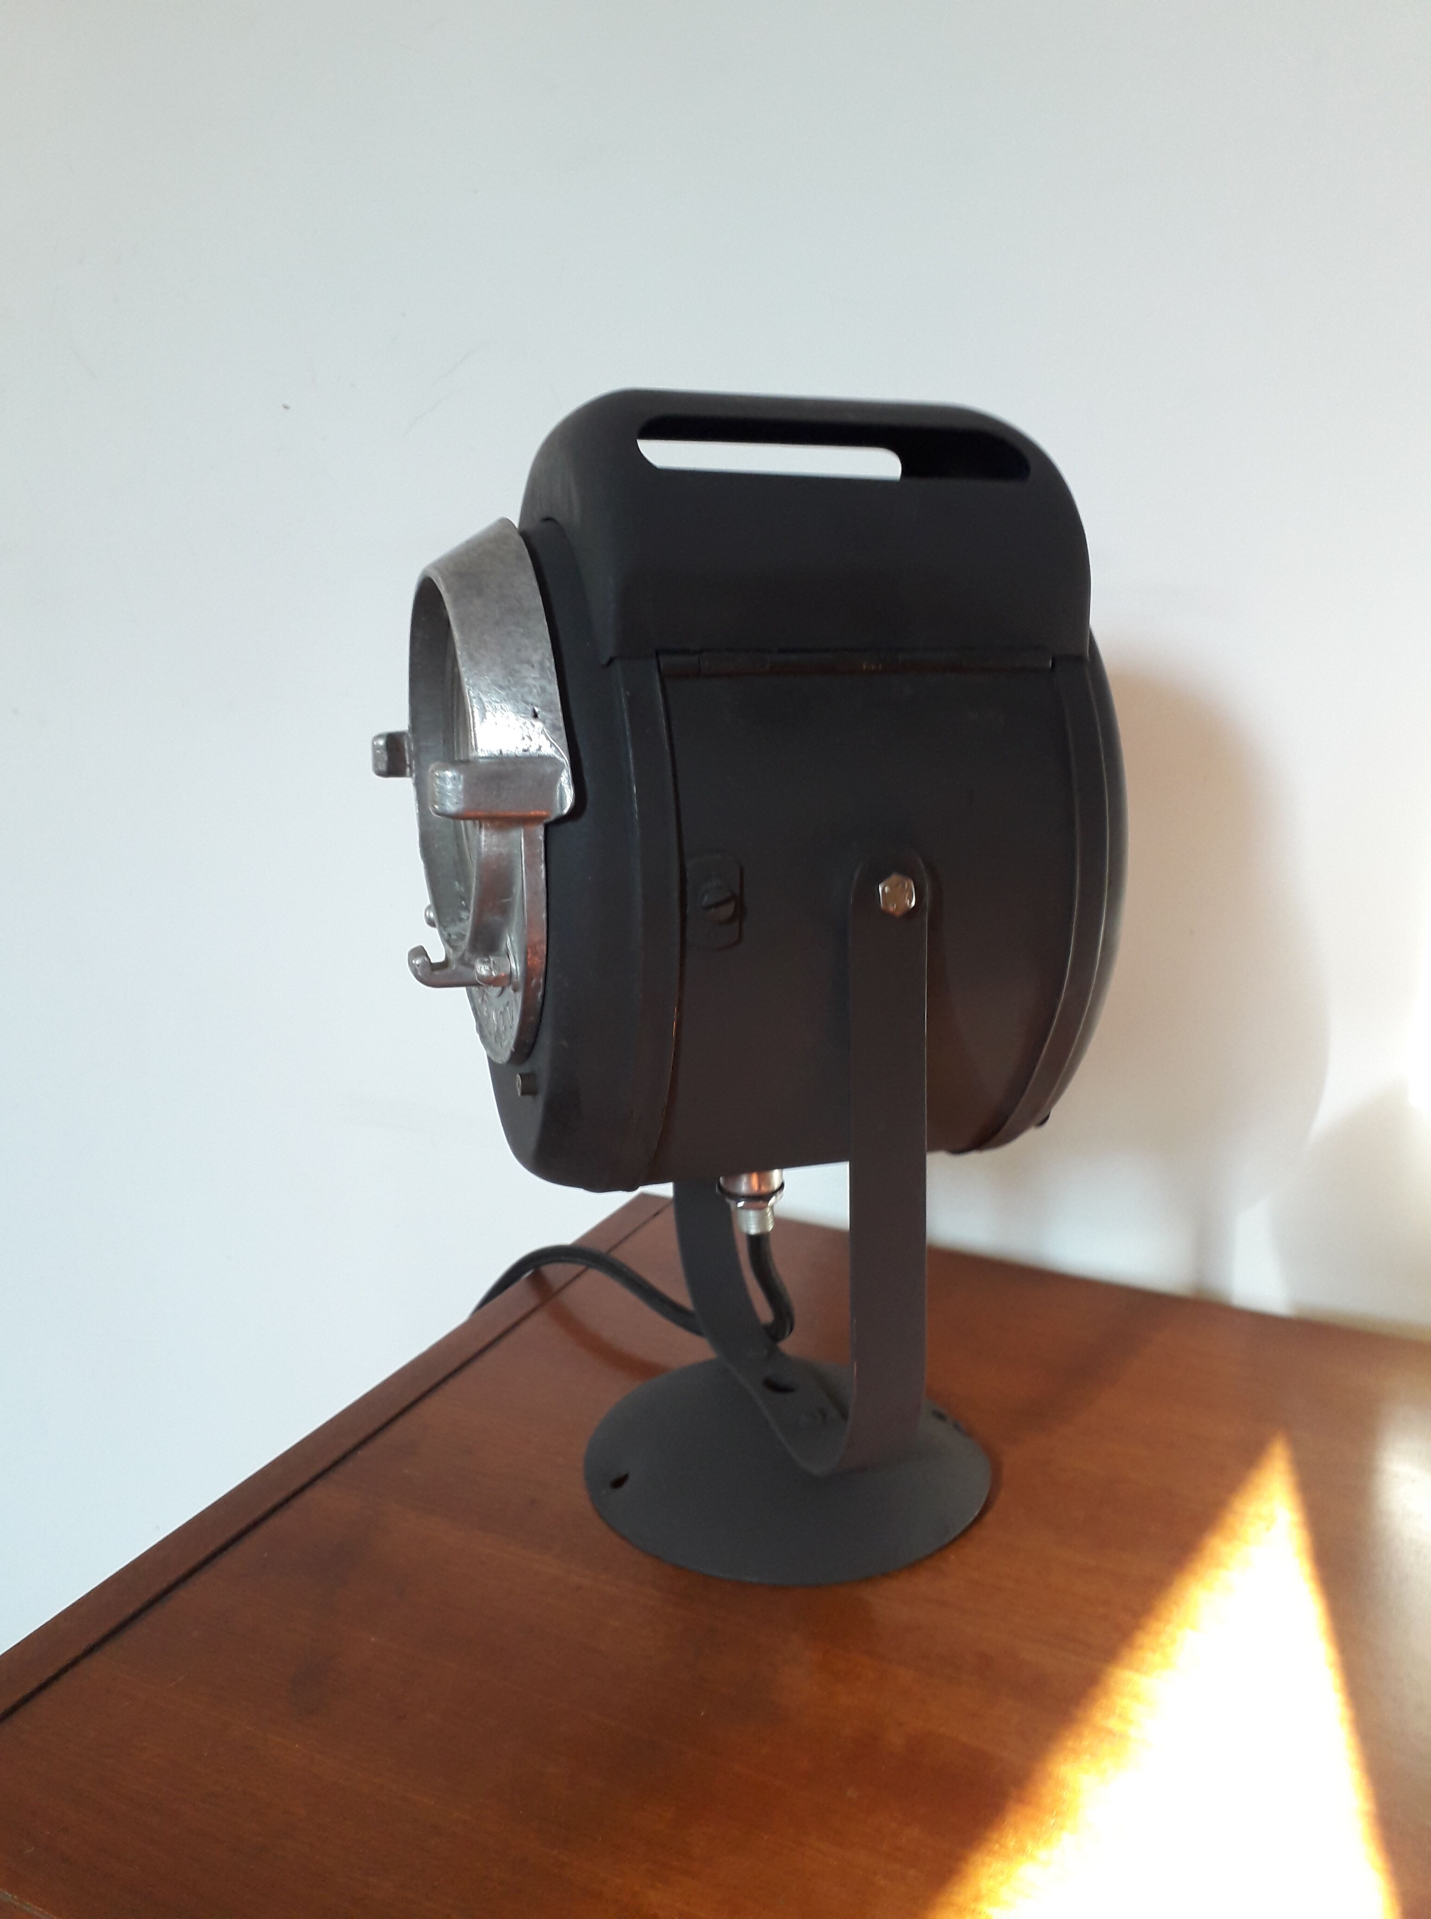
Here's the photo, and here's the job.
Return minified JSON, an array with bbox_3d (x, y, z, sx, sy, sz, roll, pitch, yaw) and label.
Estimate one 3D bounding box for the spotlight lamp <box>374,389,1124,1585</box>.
[{"bbox_3d":[0.007,0.005,0.564,0.245,0.415,0.259,-4,14,-19],"label":"spotlight lamp"}]

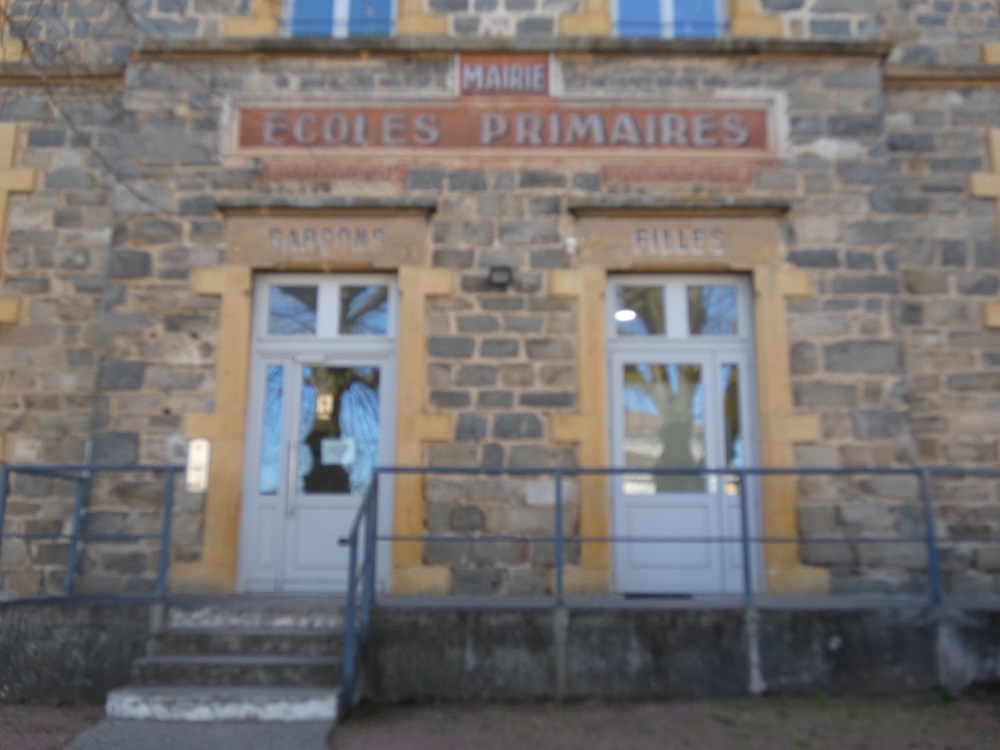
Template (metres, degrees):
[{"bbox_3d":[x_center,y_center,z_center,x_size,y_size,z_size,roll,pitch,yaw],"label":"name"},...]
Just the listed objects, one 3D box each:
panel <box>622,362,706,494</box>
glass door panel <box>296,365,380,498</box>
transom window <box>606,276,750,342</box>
[{"bbox_3d":[1.583,0.511,8.364,0.808,1.276,0.050,0,-10,0],"label":"panel"},{"bbox_3d":[-1.553,0.539,8.359,0.808,1.294,0.050,0,-10,0],"label":"glass door panel"},{"bbox_3d":[1.773,-0.648,8.554,1.375,0.647,0.080,0,-10,0],"label":"transom window"}]

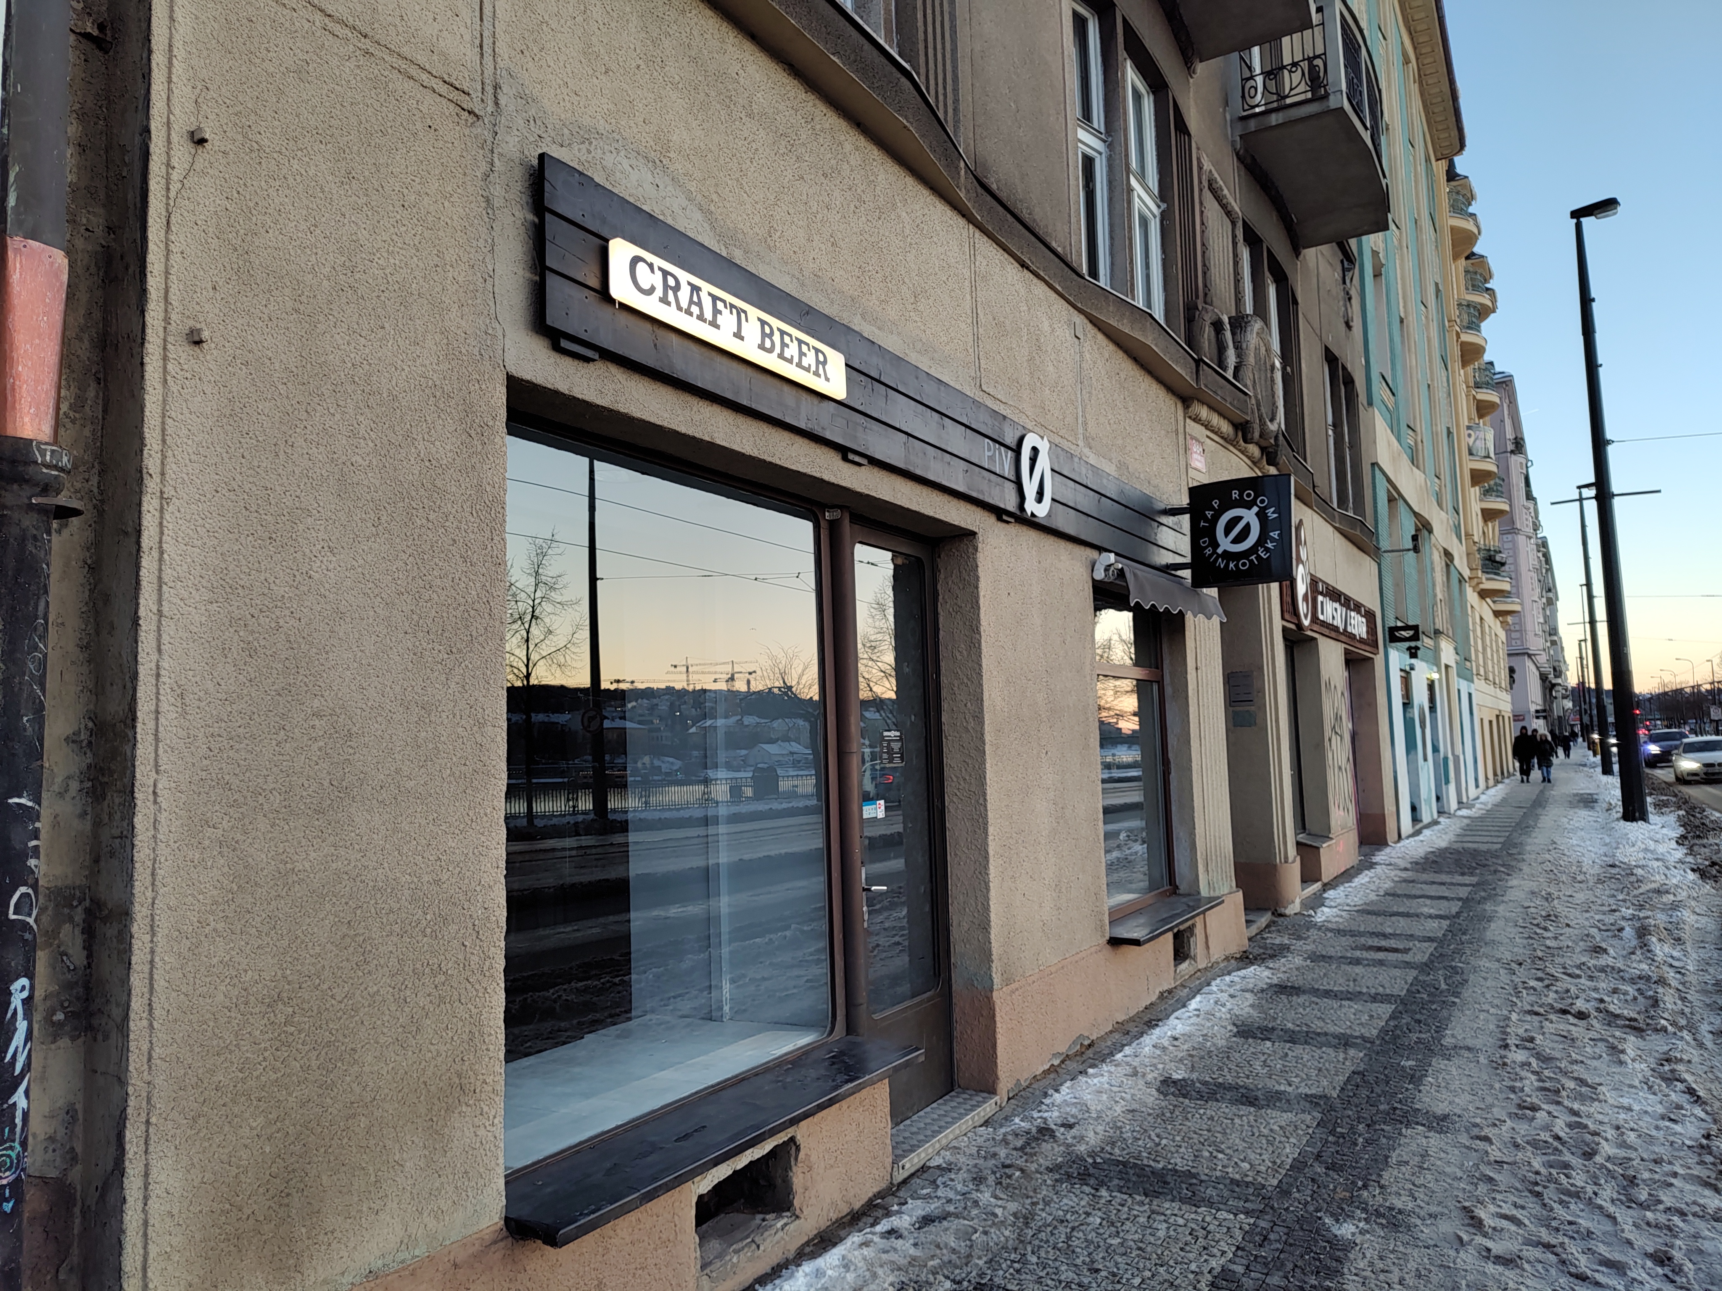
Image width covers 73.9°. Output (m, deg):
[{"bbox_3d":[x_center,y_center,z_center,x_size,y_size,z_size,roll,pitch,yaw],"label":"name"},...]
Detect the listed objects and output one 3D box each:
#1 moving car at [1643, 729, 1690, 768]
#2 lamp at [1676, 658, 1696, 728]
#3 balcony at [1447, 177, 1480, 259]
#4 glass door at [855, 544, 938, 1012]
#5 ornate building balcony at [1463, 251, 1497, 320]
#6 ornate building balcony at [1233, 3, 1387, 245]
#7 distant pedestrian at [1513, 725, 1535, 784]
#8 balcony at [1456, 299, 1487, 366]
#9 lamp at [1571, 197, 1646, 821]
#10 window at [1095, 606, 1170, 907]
[{"bbox_3d":[36.709,4.667,52.180,1.850,1.650,4.500,-5,-6,31],"label":"moving car"},{"bbox_3d":[98.388,6.421,136.619,1.900,10.000,0.350,-5,-6,31],"label":"lamp"},{"bbox_3d":[19.100,-13.398,36.321,0.900,1.380,3.400,-5,-6,32],"label":"balcony"},{"bbox_3d":[0.181,0.557,5.050,0.080,2.000,0.690,-5,-6,31],"label":"glass door"},{"bbox_3d":[22.896,-12.997,42.316,0.900,1.450,3.400,-5,-6,32],"label":"ornate building balcony"},{"bbox_3d":[4.832,-5.378,12.075,1.100,1.130,3.100,-5,-6,31],"label":"ornate building balcony"},{"bbox_3d":[21.133,3.493,36.504,0.620,1.770,0.400,-5,-6,31],"label":"distant pedestrian"},{"bbox_3d":[19.323,-9.895,36.227,0.900,1.320,3.400,-5,-6,32],"label":"balcony"},{"bbox_3d":[13.468,-2.524,20.252,0.820,11.150,0.400,-5,-6,31],"label":"lamp"},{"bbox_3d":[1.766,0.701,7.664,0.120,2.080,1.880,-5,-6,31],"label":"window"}]

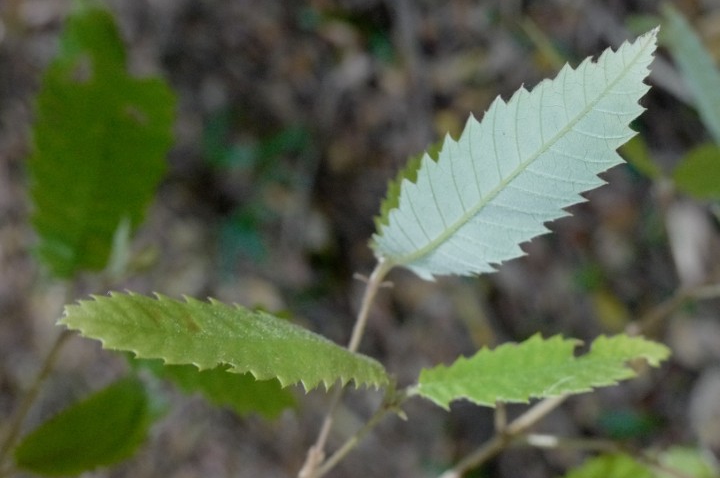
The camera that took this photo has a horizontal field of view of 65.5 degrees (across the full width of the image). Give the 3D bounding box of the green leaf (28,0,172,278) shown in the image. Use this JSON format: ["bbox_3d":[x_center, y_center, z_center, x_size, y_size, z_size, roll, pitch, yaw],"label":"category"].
[{"bbox_3d":[-0.115,-0.045,0.250,0.059,0.012,0.125,4,71,-6],"label":"green leaf"}]

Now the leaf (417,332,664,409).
[{"bbox_3d":[0.065,0.045,0.195,0.102,0.010,0.030,-2,28,-22],"label":"leaf"}]

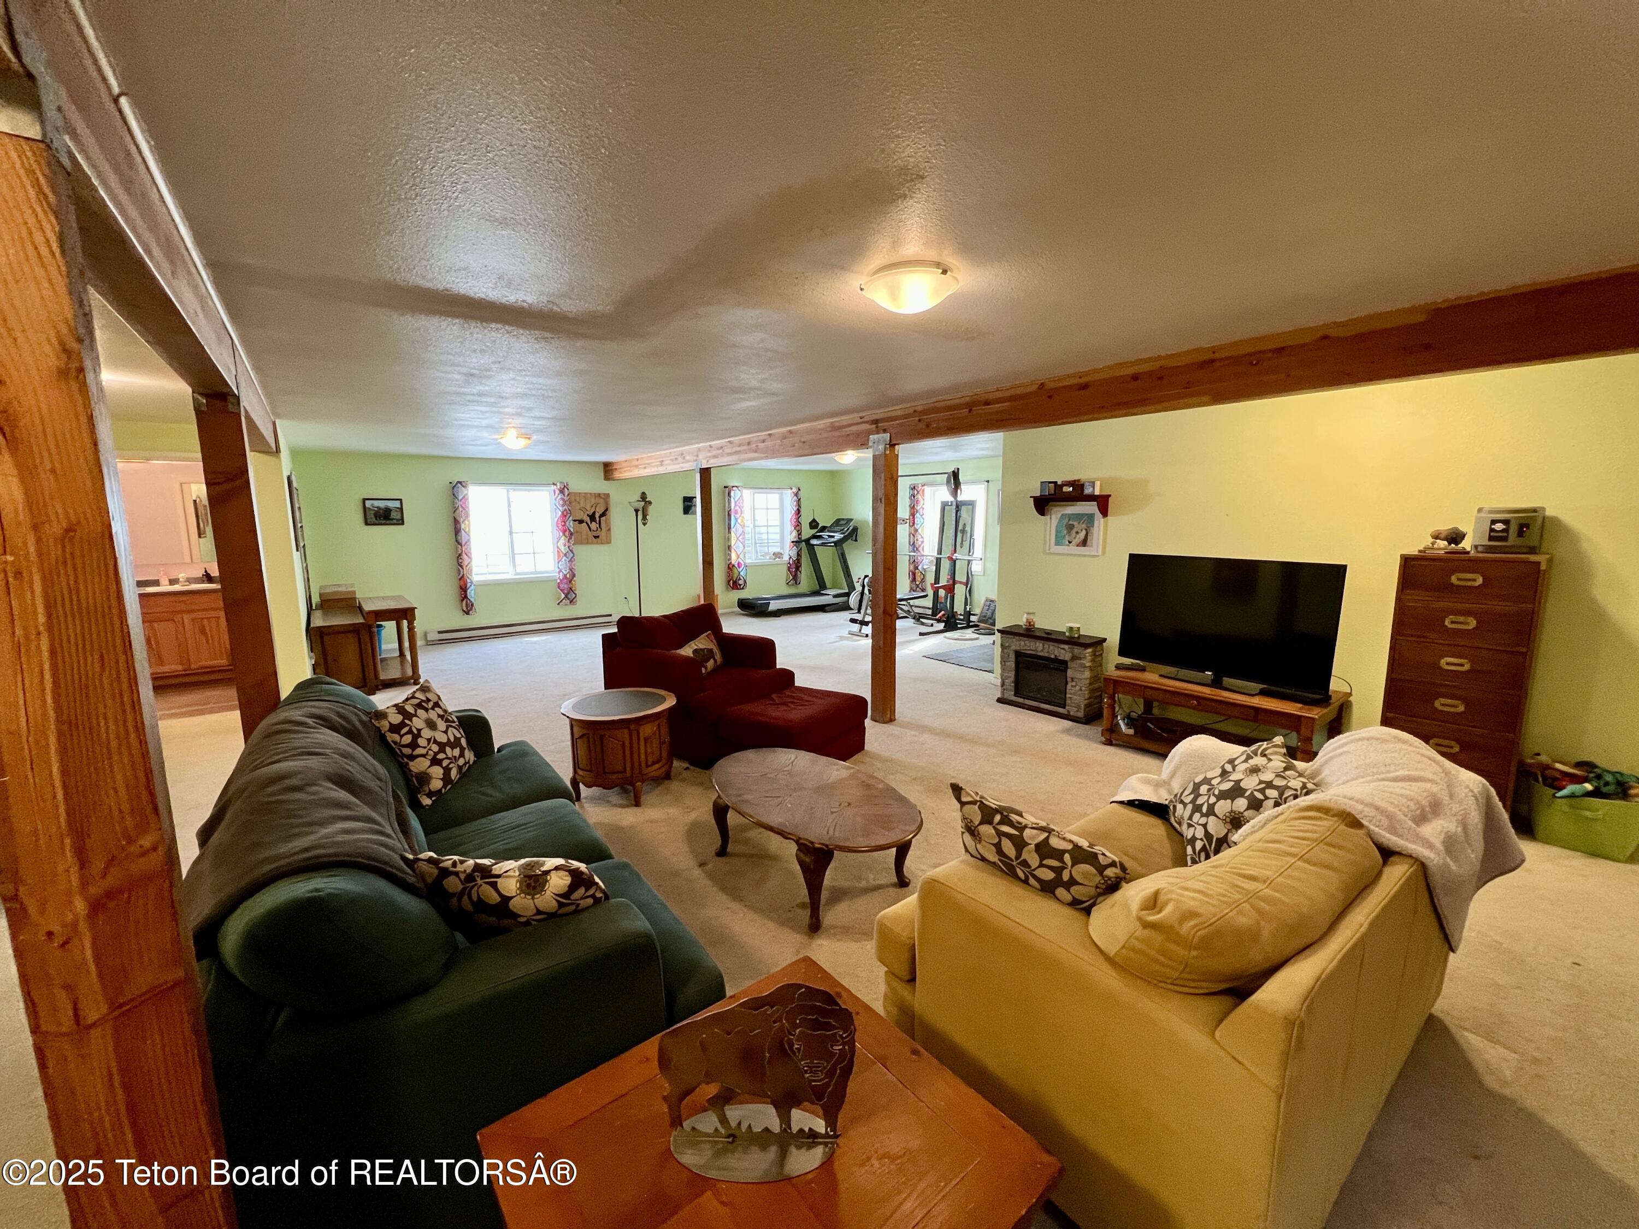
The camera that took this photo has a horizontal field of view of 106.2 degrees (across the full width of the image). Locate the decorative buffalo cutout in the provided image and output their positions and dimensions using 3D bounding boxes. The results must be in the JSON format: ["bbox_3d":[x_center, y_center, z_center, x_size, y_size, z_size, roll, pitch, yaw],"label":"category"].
[{"bbox_3d":[-0.104,0.750,1.031,0.330,0.300,0.015,0,9,1],"label":"decorative buffalo cutout"}]

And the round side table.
[{"bbox_3d":[-1.170,0.787,3.666,0.630,0.535,0.630,0,9,0],"label":"round side table"}]

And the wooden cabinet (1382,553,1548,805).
[{"bbox_3d":[3.421,0.390,3.330,0.470,1.400,0.500,-7,11,-38],"label":"wooden cabinet"}]

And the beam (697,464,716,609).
[{"bbox_3d":[-1.308,-0.562,7.054,0.140,2.120,0.140,-7,11,-38],"label":"beam"}]

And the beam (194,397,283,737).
[{"bbox_3d":[-2.828,0.049,3.070,0.143,2.176,0.143,-7,11,-38],"label":"beam"}]

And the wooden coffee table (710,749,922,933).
[{"bbox_3d":[-0.052,0.985,2.825,0.690,0.395,1.190,-7,11,-38],"label":"wooden coffee table"}]

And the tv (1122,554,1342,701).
[{"bbox_3d":[2.676,0.054,4.120,0.170,0.830,1.240,-6,10,-34],"label":"tv"}]

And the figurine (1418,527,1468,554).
[{"bbox_3d":[3.430,-0.408,3.375,0.110,0.145,0.200,-7,11,-38],"label":"figurine"}]

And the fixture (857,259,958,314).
[{"bbox_3d":[0.292,-1.060,2.015,0.325,0.120,0.325,0,9,0],"label":"fixture"}]

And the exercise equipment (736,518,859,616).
[{"bbox_3d":[-0.321,-0.807,10.284,2.000,1.550,0.820,-7,11,-38],"label":"exercise equipment"}]

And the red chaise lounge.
[{"bbox_3d":[-0.568,0.477,4.379,1.730,0.930,1.080,6,11,35],"label":"red chaise lounge"}]

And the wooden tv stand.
[{"bbox_3d":[2.703,0.720,4.170,0.750,0.485,1.190,-7,11,-38],"label":"wooden tv stand"}]

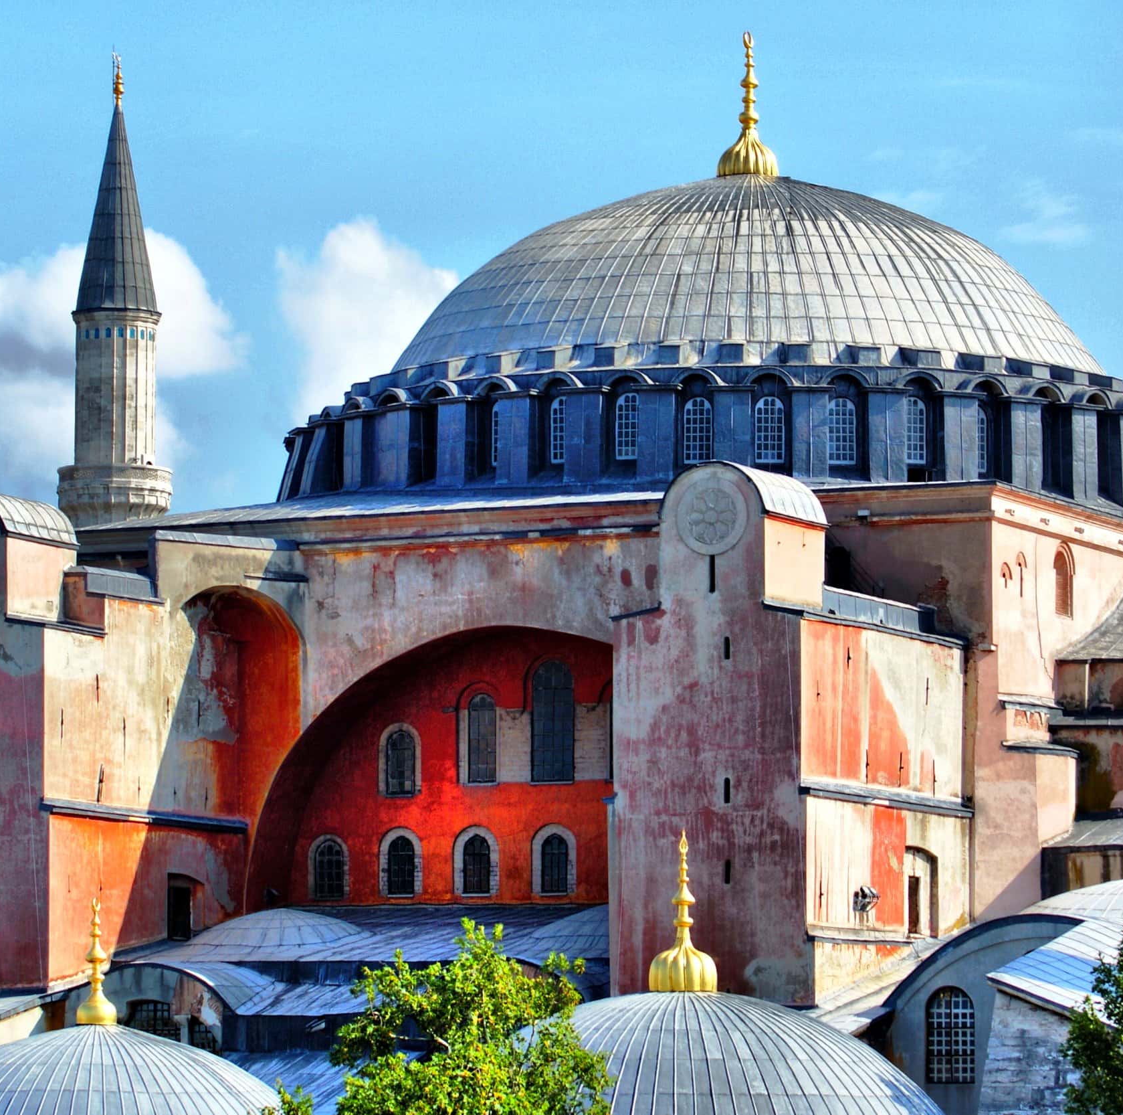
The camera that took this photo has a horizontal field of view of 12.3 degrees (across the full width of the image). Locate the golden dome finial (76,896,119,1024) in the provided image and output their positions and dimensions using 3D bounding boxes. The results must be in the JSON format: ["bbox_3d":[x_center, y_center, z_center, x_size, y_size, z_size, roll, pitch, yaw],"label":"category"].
[{"bbox_3d":[-12.528,10.874,140.098,1.120,3.500,1.120,0,-6,0],"label":"golden dome finial"}]

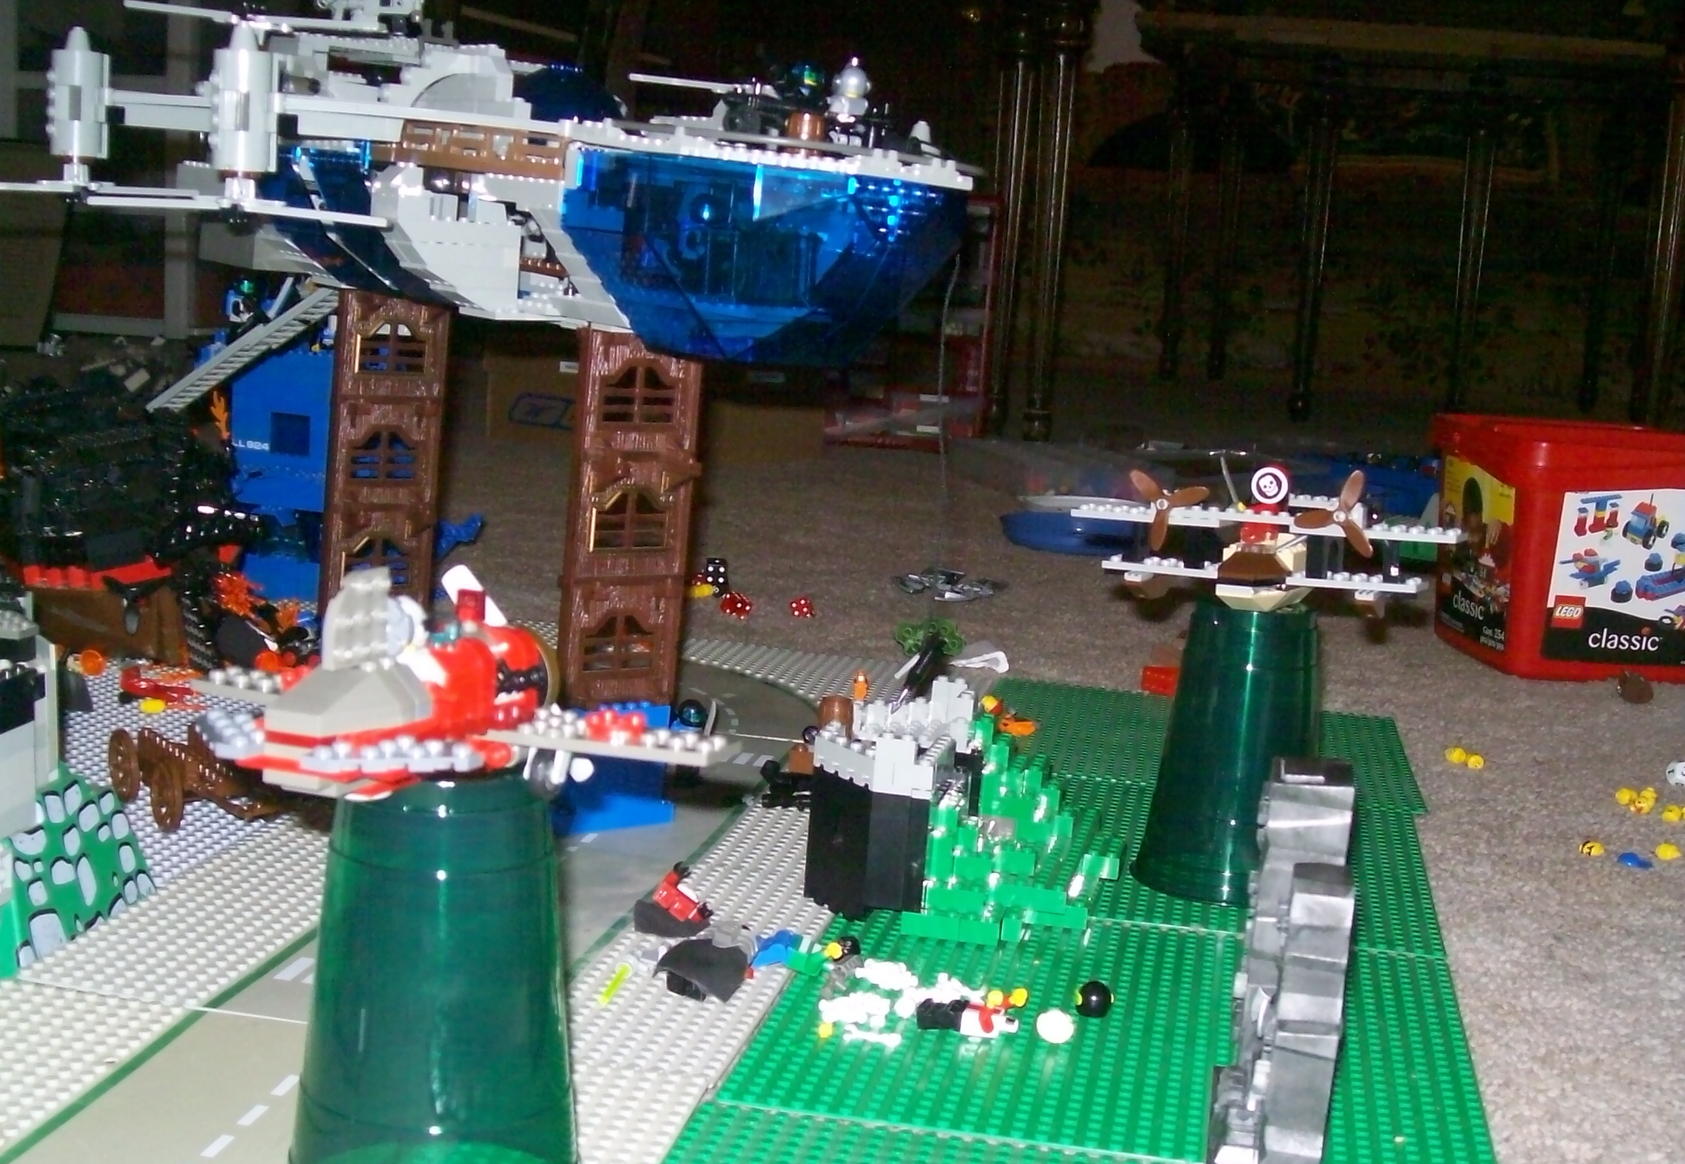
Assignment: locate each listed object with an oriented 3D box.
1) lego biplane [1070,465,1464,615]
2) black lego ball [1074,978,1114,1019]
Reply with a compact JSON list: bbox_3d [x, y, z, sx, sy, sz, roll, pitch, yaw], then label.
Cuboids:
[{"bbox_3d":[0.199,-0.021,0.978,0.177,0.063,0.128,7,8,32],"label":"lego biplane"},{"bbox_3d":[0.095,0.158,0.829,0.014,0.014,0.014,4,9,-1],"label":"black lego ball"}]

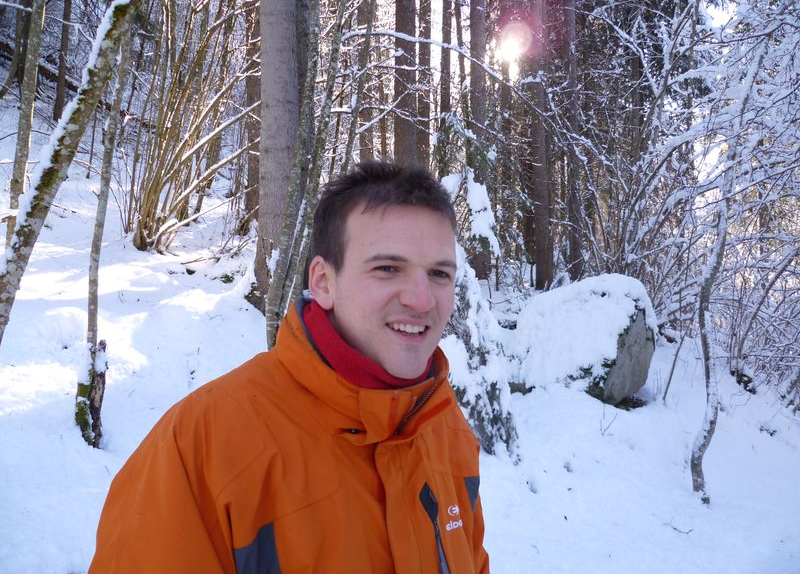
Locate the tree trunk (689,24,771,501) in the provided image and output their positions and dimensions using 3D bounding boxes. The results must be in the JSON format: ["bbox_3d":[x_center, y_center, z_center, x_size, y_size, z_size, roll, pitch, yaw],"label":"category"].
[{"bbox_3d":[2.600,-0.140,5.100,0.600,3.700,0.420,0,-3,0],"label":"tree trunk"}]

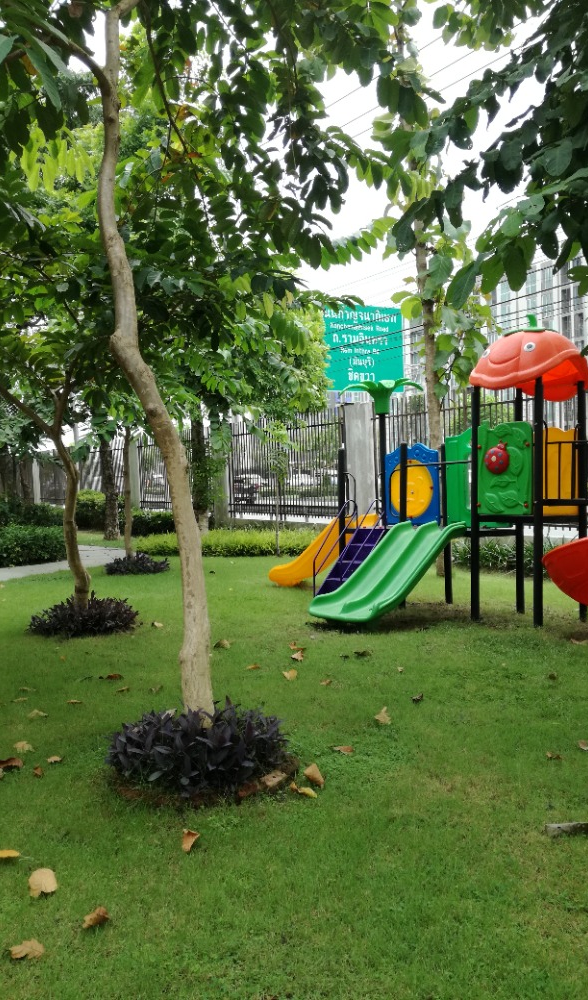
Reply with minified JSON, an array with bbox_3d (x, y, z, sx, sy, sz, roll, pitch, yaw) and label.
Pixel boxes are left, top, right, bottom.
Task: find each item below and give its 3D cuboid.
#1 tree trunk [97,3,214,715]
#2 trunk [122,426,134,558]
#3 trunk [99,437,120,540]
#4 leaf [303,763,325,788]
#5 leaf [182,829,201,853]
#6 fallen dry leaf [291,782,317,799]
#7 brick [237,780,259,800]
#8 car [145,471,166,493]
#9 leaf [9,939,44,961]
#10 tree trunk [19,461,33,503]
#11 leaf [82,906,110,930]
[{"bbox_3d":[-0.710,-0.649,4.000,0.600,3.800,0.420,0,0,0],"label":"tree trunk"},{"bbox_3d":[-2.983,-0.063,14.000,0.210,2.500,0.180,0,0,0],"label":"trunk"},{"bbox_3d":[-4.730,-0.328,20.247,0.450,2.750,0.400,0,1,0],"label":"trunk"},{"bbox_3d":[0.099,1.332,3.770,0.115,0.060,0.130,0,0,0],"label":"leaf"},{"bbox_3d":[-0.379,1.260,2.885,0.070,0.040,0.100,0,1,-9],"label":"leaf"},{"bbox_3d":[0.044,1.352,3.630,0.130,0.035,0.100,0,0,0],"label":"fallen dry leaf"},{"bbox_3d":[-0.205,1.308,3.515,0.110,0.050,0.060,-4,3,-37],"label":"brick"},{"bbox_3d":[-8.523,-0.954,48.000,1.780,1.500,4.300,-1,1,-23],"label":"car"},{"bbox_3d":[-0.760,1.276,2.215,0.090,0.030,0.065,0,1,0],"label":"leaf"},{"bbox_3d":[-9.260,-0.225,27.000,0.440,2.500,0.380,0,0,0],"label":"tree trunk"},{"bbox_3d":[-0.602,1.268,2.364,0.078,0.040,0.070,0,1,0],"label":"leaf"}]

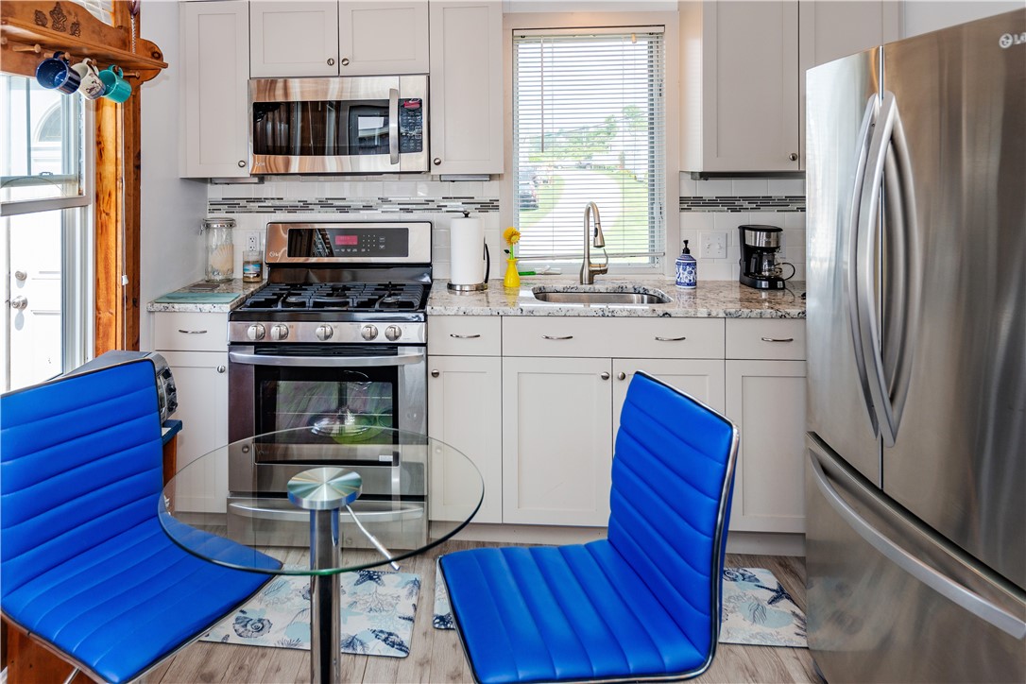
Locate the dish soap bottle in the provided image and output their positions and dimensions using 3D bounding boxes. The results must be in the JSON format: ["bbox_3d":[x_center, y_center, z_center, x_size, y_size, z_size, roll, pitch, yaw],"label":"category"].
[{"bbox_3d":[0.743,-0.331,2.936,0.090,0.208,0.090,0,7,5],"label":"dish soap bottle"}]

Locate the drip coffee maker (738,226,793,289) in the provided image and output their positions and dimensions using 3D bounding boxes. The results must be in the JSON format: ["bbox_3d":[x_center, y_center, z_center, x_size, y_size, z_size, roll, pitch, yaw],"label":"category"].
[{"bbox_3d":[1.069,-0.363,2.943,0.145,0.255,0.200,-1,7,-3],"label":"drip coffee maker"}]

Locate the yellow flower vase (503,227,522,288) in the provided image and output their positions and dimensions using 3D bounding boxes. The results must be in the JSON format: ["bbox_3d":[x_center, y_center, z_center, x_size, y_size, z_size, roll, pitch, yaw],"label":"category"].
[{"bbox_3d":[-0.001,-0.371,3.009,0.080,0.255,0.080,0,7,5],"label":"yellow flower vase"}]

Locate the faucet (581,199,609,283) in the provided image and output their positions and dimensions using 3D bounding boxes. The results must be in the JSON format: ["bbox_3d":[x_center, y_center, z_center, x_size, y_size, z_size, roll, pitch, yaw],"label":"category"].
[{"bbox_3d":[0.351,-0.427,2.968,0.120,0.360,0.220,-2,7,-11],"label":"faucet"}]

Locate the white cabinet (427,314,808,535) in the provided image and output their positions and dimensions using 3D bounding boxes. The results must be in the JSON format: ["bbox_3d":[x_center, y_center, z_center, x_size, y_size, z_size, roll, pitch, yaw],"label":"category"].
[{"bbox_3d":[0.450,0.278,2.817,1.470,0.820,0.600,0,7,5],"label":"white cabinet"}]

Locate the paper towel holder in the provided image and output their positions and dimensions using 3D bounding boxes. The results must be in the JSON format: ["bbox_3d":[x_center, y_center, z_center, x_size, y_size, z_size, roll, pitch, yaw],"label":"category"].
[{"bbox_3d":[-0.191,-0.392,2.972,0.180,0.335,0.180,0,7,5],"label":"paper towel holder"}]

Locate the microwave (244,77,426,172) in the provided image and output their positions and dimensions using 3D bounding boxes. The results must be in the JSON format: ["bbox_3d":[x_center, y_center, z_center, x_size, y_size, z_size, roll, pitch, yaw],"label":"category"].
[{"bbox_3d":[-0.712,-0.929,3.046,0.757,0.410,0.400,0,7,5],"label":"microwave"}]

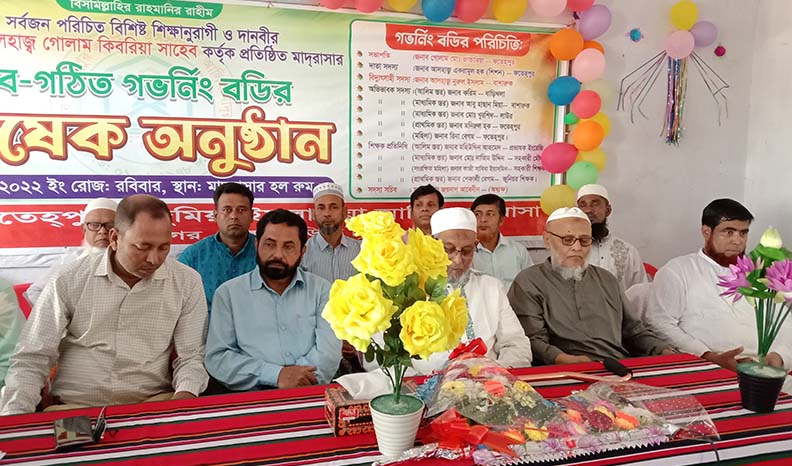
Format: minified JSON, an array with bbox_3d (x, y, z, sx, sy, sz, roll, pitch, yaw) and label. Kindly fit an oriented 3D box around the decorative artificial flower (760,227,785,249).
[{"bbox_3d":[1.013,0.015,1.600,0.058,0.064,0.058,4,8,24],"label":"decorative artificial flower"}]

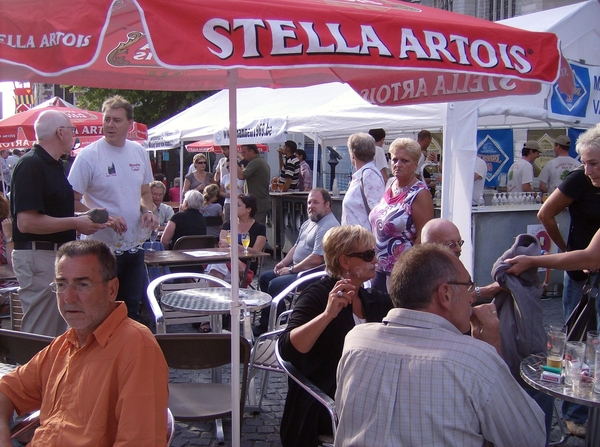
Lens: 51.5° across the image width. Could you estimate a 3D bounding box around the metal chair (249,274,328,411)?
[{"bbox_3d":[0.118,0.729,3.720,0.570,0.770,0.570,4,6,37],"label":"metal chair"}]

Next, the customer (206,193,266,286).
[{"bbox_3d":[-0.551,0.344,5.403,0.500,1.230,0.800,3,6,30],"label":"customer"}]

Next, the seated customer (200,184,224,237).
[{"bbox_3d":[-1.097,0.144,7.801,0.460,1.230,0.780,1,6,9],"label":"seated customer"}]

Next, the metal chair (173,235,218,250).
[{"bbox_3d":[-1.090,0.495,6.429,0.460,0.800,0.480,-1,6,-11],"label":"metal chair"}]

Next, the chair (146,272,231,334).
[{"bbox_3d":[-0.622,0.730,3.741,0.580,0.760,0.570,-3,6,-28],"label":"chair"}]

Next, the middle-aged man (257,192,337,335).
[{"bbox_3d":[0.004,0.339,5.560,0.920,1.280,0.600,-4,7,-34],"label":"middle-aged man"}]

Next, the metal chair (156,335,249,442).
[{"bbox_3d":[-0.449,0.841,2.896,0.450,0.800,0.480,0,6,0],"label":"metal chair"}]

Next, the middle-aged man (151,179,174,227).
[{"bbox_3d":[-1.511,0.204,6.696,0.500,1.270,0.750,-1,5,-9],"label":"middle-aged man"}]

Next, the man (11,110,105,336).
[{"bbox_3d":[-1.342,0.290,3.445,0.480,1.790,0.480,-1,6,-11],"label":"man"}]

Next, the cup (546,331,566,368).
[{"bbox_3d":[0.951,0.466,2.314,0.071,0.126,0.071,0,5,0],"label":"cup"}]

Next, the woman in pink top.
[{"bbox_3d":[0.636,0.306,3.898,0.470,1.670,0.330,4,7,37],"label":"woman in pink top"}]

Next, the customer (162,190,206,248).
[{"bbox_3d":[-1.191,0.275,6.200,0.500,1.220,0.750,-3,6,-30],"label":"customer"}]

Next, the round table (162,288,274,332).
[{"bbox_3d":[-0.459,0.775,3.511,0.608,0.712,0.608,0,5,0],"label":"round table"}]

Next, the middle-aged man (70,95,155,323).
[{"bbox_3d":[-1.061,0.241,3.540,0.530,1.870,0.380,-2,6,-23],"label":"middle-aged man"}]

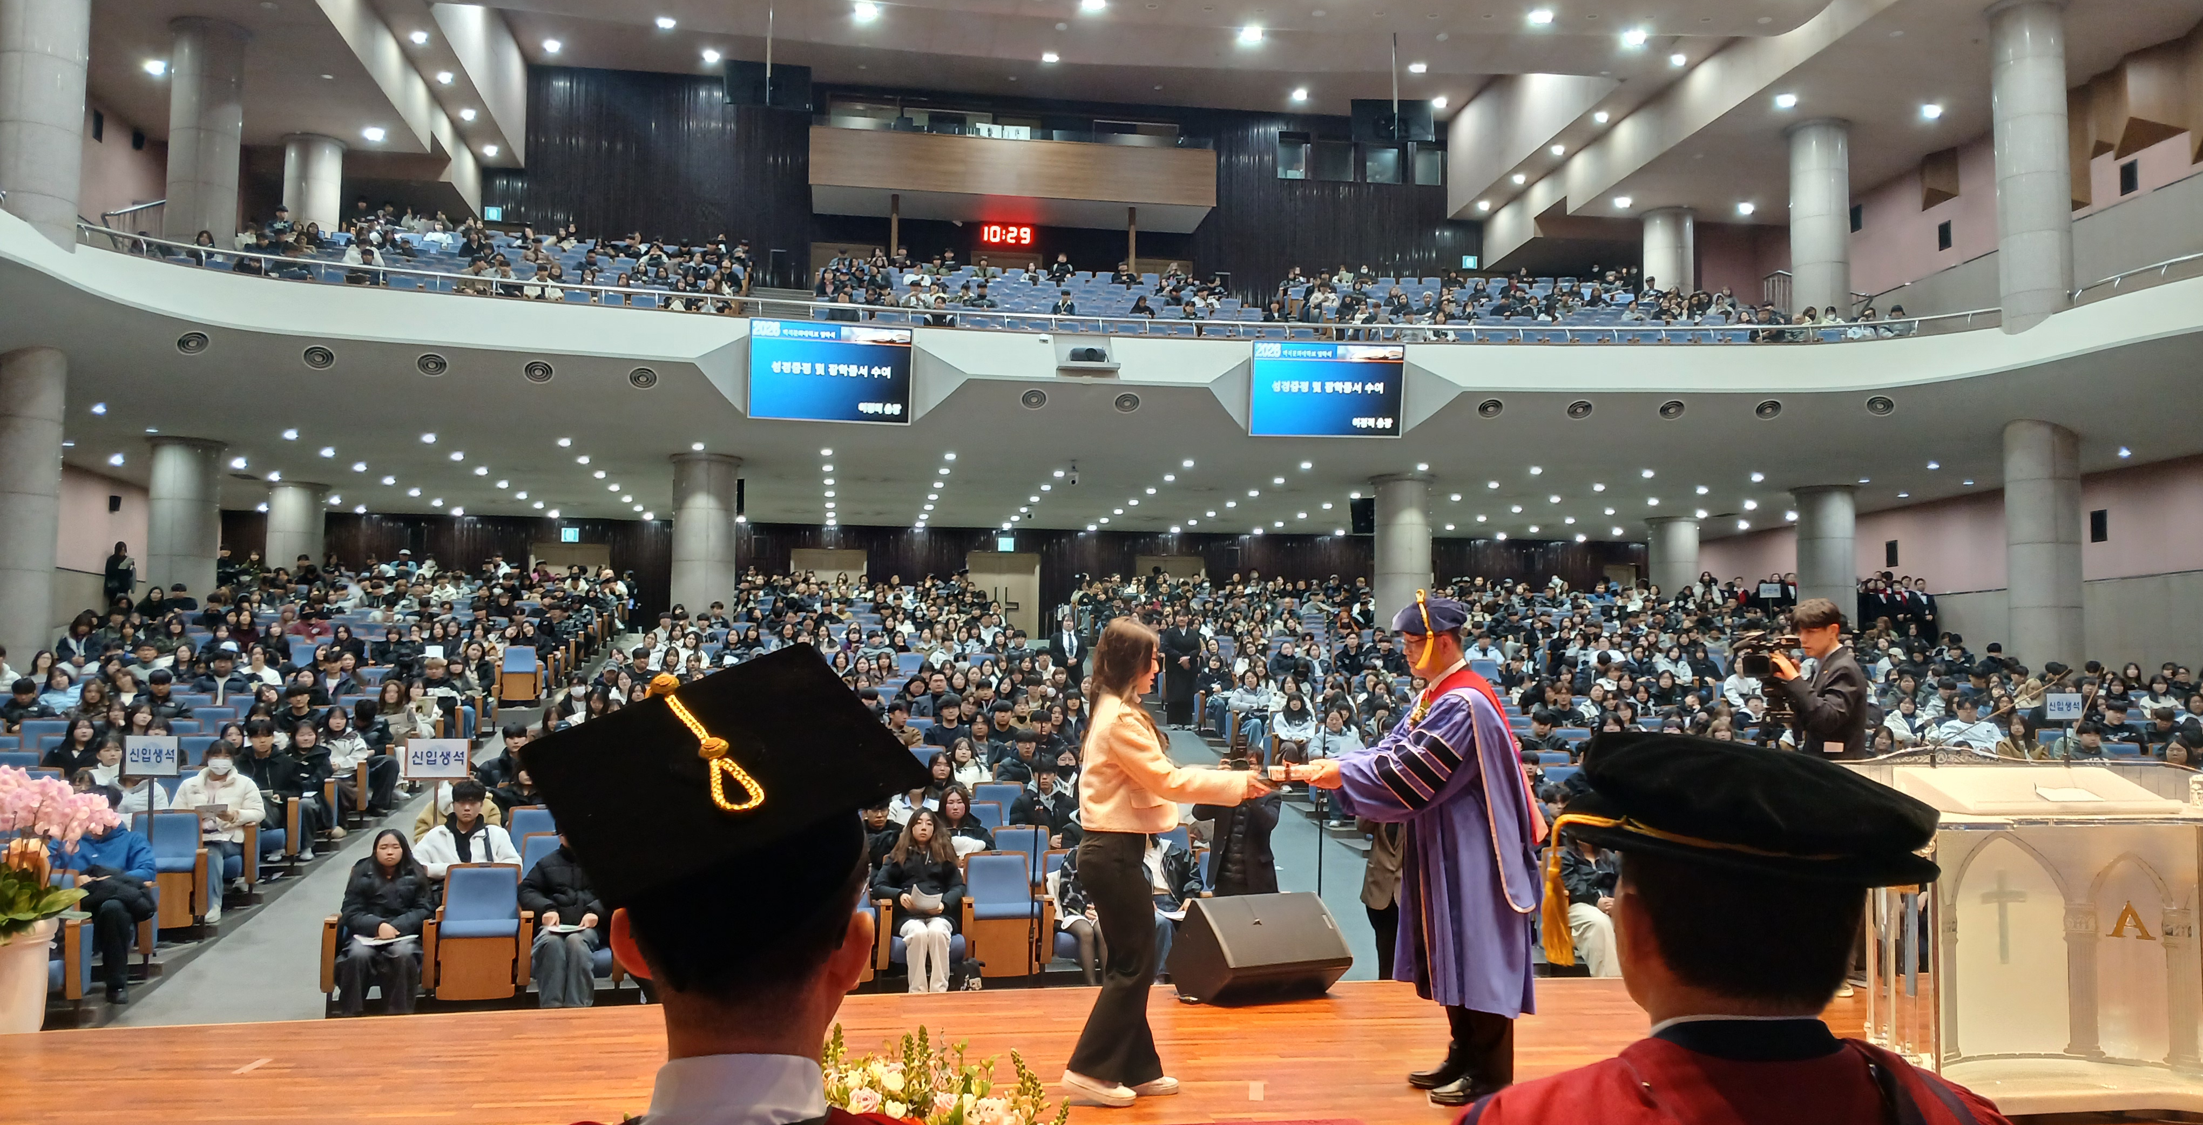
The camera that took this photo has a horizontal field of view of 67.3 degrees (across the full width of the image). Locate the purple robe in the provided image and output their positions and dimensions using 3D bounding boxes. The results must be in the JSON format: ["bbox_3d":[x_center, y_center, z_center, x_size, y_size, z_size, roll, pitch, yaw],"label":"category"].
[{"bbox_3d":[1.185,0.965,5.859,0.710,1.180,0.580,1,-4,-10],"label":"purple robe"}]

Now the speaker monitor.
[{"bbox_3d":[0.725,1.739,7.504,0.675,0.440,0.550,3,-5,-30],"label":"speaker monitor"}]

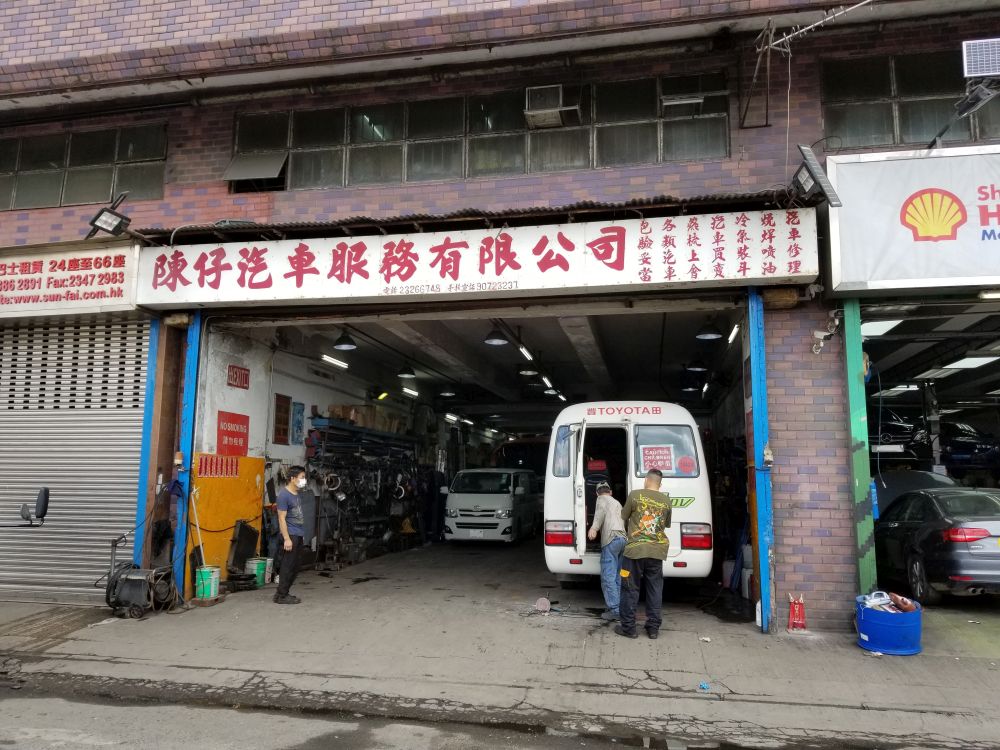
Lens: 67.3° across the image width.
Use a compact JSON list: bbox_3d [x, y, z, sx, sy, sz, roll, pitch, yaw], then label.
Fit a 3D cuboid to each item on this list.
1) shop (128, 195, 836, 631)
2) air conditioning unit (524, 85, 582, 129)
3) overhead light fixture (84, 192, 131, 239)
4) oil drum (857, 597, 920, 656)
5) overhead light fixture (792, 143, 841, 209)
[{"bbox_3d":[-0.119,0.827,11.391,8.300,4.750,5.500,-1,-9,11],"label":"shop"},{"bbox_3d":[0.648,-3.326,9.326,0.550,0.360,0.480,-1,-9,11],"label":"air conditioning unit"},{"bbox_3d":[-5.141,-2.089,9.838,0.520,0.520,0.400,5,-9,-27],"label":"overhead light fixture"},{"bbox_3d":[3.819,2.491,7.385,0.570,0.410,0.570,-1,-9,11],"label":"oil drum"},{"bbox_3d":[3.387,-2.124,8.038,0.430,0.560,0.420,5,-9,-27],"label":"overhead light fixture"}]

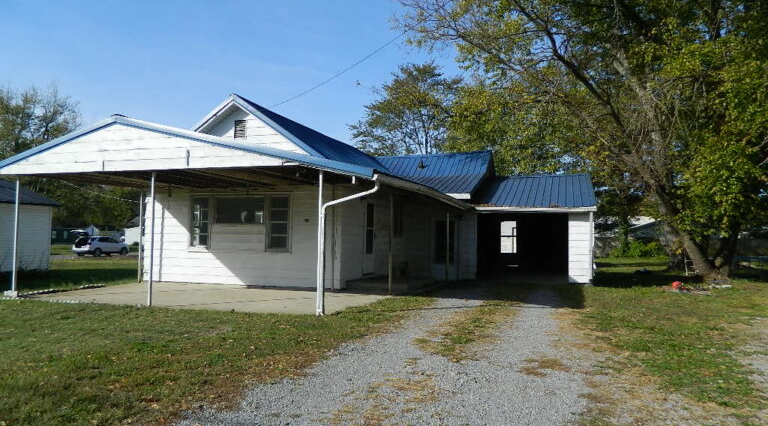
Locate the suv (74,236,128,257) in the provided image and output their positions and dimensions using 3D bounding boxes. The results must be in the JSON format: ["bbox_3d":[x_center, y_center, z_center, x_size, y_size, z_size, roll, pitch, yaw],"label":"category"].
[{"bbox_3d":[-23.397,2.789,46.279,1.860,1.680,4.650,0,-3,17],"label":"suv"}]

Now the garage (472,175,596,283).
[{"bbox_3d":[5.738,0.435,20.609,3.742,3.755,7.182,0,-3,19],"label":"garage"}]

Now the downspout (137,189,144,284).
[{"bbox_3d":[-6.723,0.666,15.350,0.100,2.530,0.100,0,-3,19],"label":"downspout"}]

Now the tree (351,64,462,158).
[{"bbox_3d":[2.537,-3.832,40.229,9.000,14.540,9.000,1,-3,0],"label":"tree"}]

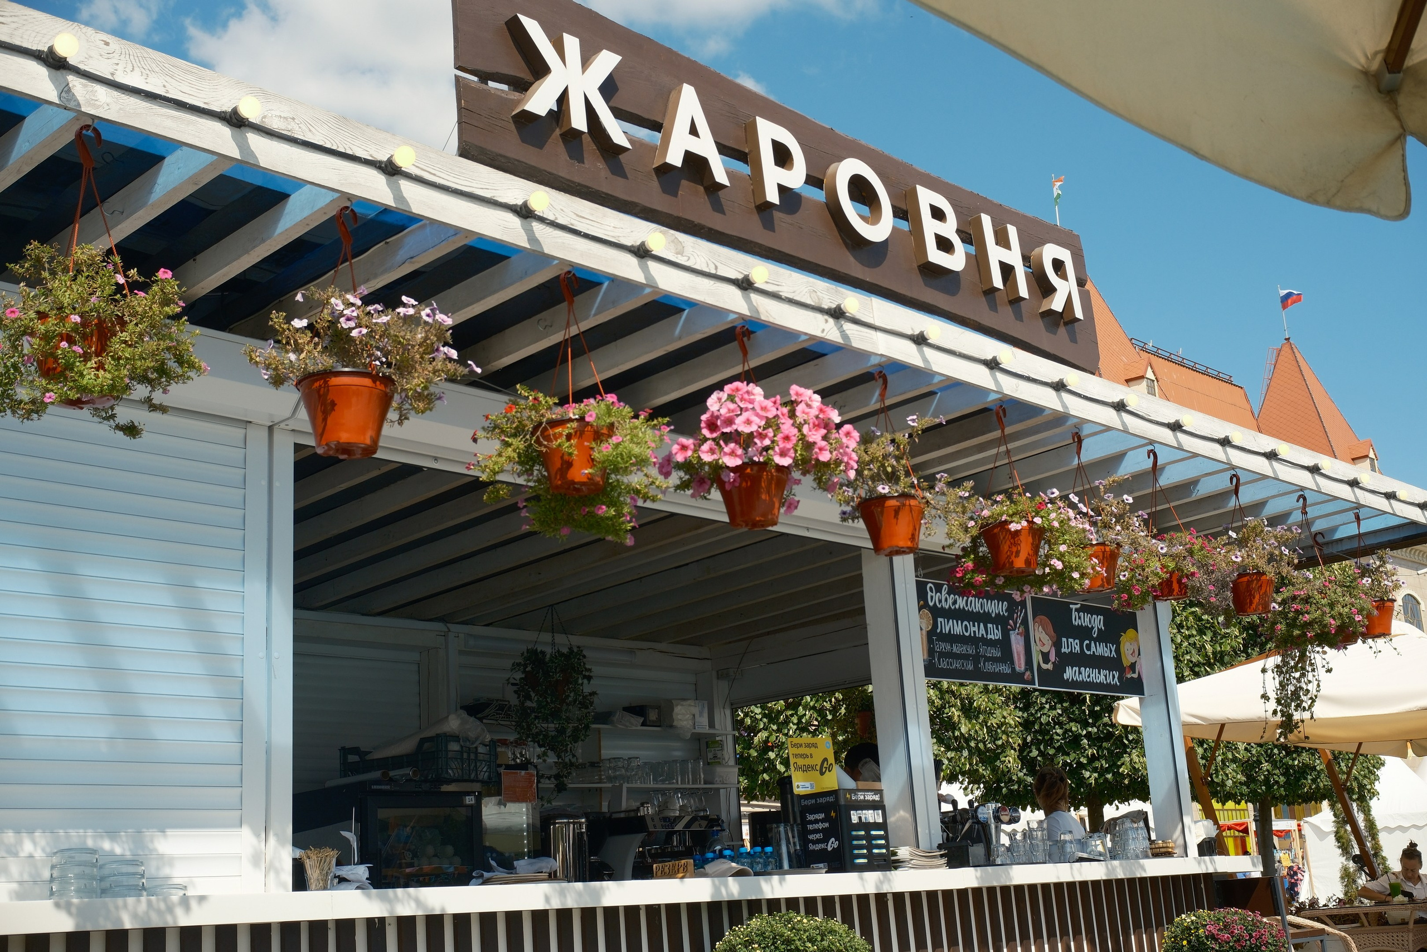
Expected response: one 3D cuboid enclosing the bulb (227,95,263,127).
[{"bbox_3d":[-1.000,-0.776,3.475,0.047,0.047,0.082,12,-43,-44],"label":"bulb"}]

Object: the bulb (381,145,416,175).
[{"bbox_3d":[-0.715,-0.717,3.698,0.050,0.050,0.088,12,-27,-44],"label":"bulb"}]

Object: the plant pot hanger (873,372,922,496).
[{"bbox_3d":[0.520,-0.129,4.928,0.180,0.409,0.170,-5,-15,6],"label":"plant pot hanger"}]

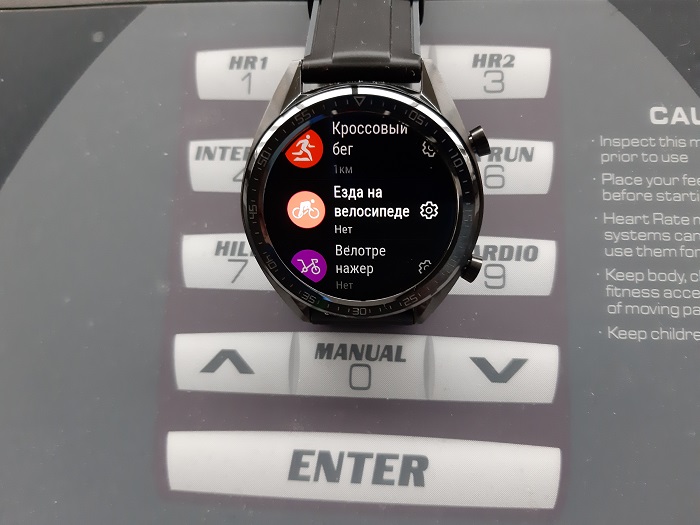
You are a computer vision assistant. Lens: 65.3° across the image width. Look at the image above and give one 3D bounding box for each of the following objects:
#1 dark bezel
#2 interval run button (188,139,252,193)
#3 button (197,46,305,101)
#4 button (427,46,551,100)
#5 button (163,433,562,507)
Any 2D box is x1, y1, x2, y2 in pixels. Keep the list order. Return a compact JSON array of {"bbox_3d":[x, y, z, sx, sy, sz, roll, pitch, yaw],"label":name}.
[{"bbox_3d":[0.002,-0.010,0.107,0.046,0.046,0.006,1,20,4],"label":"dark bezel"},{"bbox_3d":[-0.025,-0.023,0.134,0.029,0.003,0.013,1,81,4],"label":"interval run button"},{"bbox_3d":[-0.025,-0.047,0.137,0.029,0.003,0.013,1,81,4],"label":"button"},{"bbox_3d":[0.034,-0.045,0.133,0.029,0.003,0.013,1,81,4],"label":"button"},{"bbox_3d":[0.002,0.046,0.121,0.087,0.003,0.013,1,81,4],"label":"button"}]

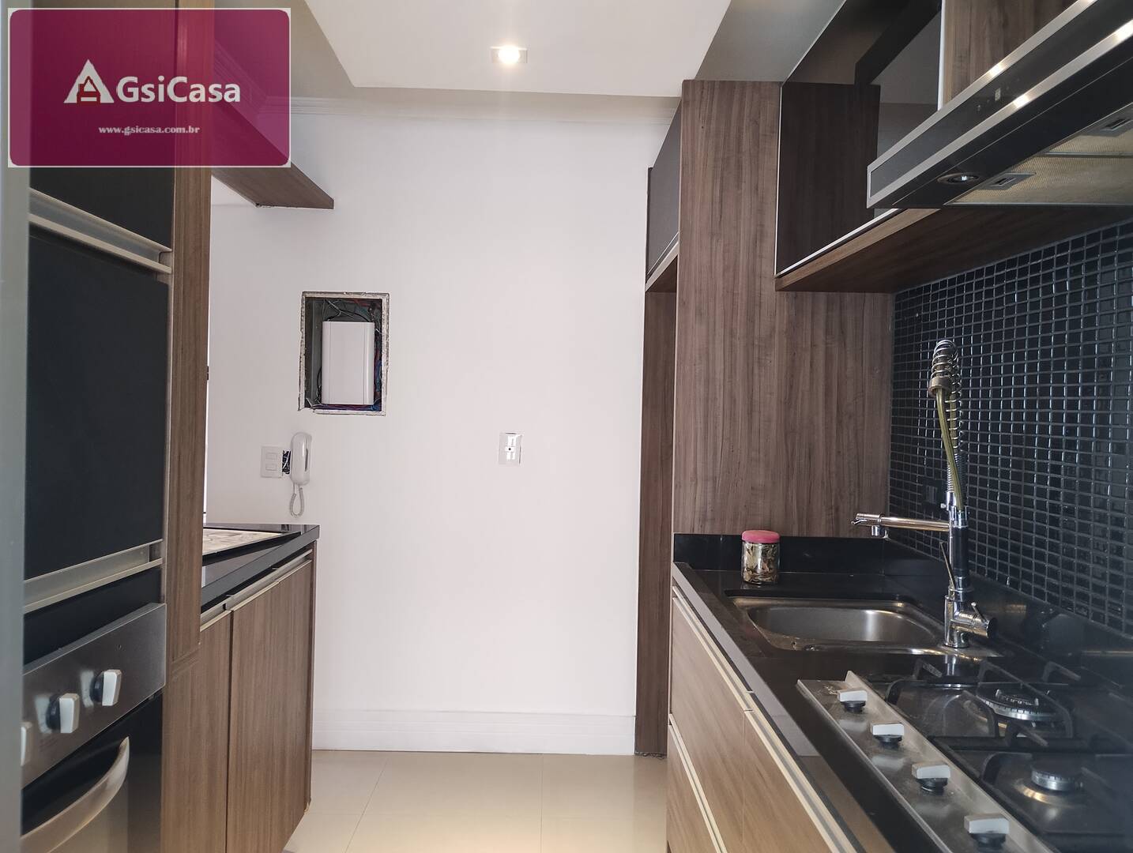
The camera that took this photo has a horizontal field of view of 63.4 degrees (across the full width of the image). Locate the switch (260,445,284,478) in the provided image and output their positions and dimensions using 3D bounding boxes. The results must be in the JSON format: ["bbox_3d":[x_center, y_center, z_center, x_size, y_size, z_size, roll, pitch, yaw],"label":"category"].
[{"bbox_3d":[-1.103,0.134,3.431,0.077,0.118,0.011,1,1,-1],"label":"switch"}]

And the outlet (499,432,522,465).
[{"bbox_3d":[-0.212,0.085,3.444,0.078,0.118,0.011,1,1,-1],"label":"outlet"}]

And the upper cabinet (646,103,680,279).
[{"bbox_3d":[0.586,-0.725,3.016,0.550,0.442,0.841,1,1,-1],"label":"upper cabinet"}]

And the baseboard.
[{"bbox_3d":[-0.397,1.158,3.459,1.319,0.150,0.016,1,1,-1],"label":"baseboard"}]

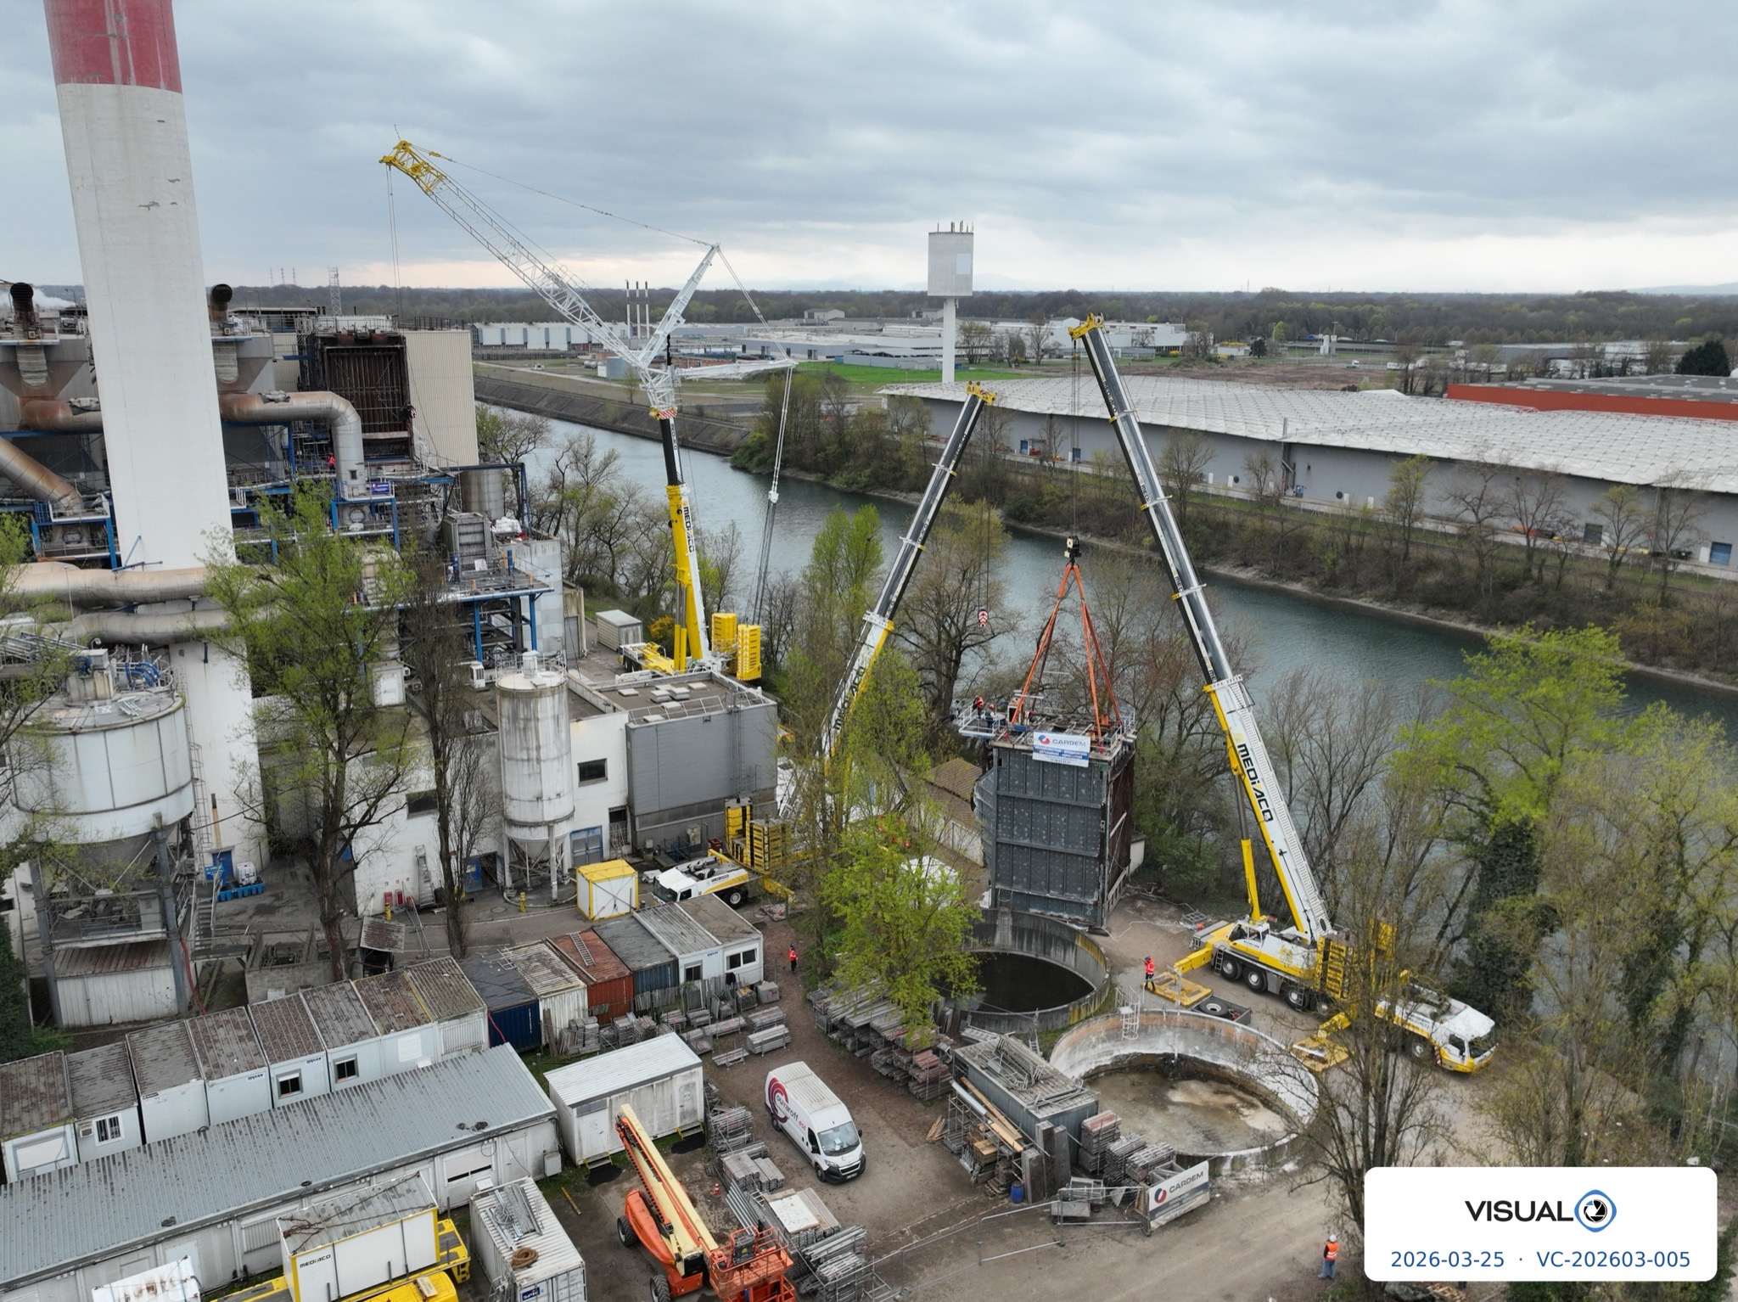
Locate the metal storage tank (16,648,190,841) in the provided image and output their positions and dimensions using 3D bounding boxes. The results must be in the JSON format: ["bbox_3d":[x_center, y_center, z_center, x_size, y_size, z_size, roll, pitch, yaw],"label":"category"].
[{"bbox_3d":[-40.845,5.343,64.400,8.100,7.400,8.100,-11,19,-33],"label":"metal storage tank"}]

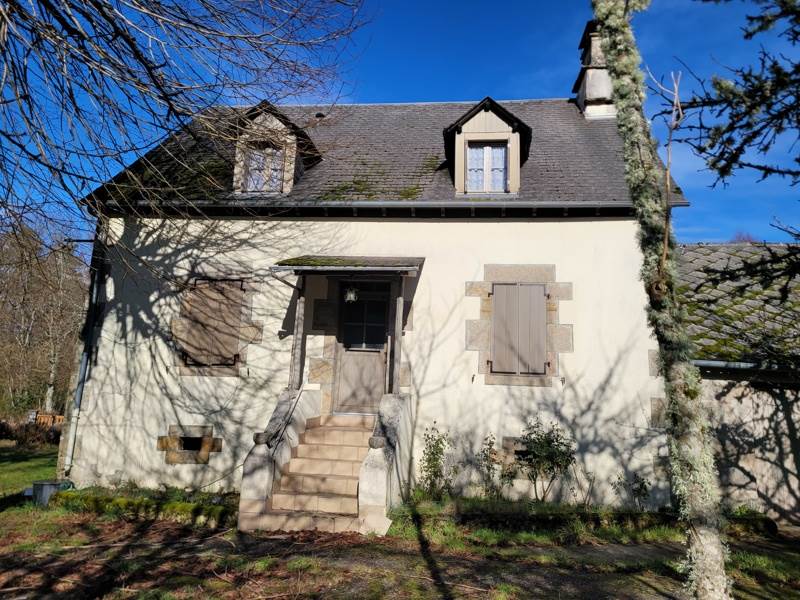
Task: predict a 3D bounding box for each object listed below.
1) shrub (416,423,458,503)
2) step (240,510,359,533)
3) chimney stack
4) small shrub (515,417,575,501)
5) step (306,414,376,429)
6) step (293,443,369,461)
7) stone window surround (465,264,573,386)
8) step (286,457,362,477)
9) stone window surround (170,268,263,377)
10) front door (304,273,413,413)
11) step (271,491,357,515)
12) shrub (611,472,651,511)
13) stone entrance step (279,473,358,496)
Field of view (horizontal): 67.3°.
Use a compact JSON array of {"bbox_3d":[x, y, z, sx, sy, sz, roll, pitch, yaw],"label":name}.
[{"bbox_3d":[0.522,2.255,8.351,0.551,1.055,0.500,1,-12,6],"label":"shrub"},{"bbox_3d":[-1.065,2.535,6.892,1.436,0.159,0.342,1,-11,6],"label":"step"},{"bbox_3d":[4.112,-4.512,12.506,0.740,2.190,0.900,1,-12,6],"label":"chimney stack"},{"bbox_3d":[1.959,2.188,8.129,0.740,1.093,0.700,1,-12,6],"label":"small shrub"},{"bbox_3d":[-0.839,1.781,8.785,1.024,0.191,0.380,1,-12,6],"label":"step"},{"bbox_3d":[-0.847,1.986,7.817,1.060,0.183,0.320,1,-12,6],"label":"step"},{"bbox_3d":[1.783,0.379,9.079,1.594,1.853,0.220,1,-12,6],"label":"stone window surround"},{"bbox_3d":[-0.900,2.210,7.941,1.073,0.177,0.332,1,-11,6],"label":"step"},{"bbox_3d":[-2.997,0.381,9.924,1.558,1.758,0.150,1,-11,6],"label":"stone window surround"},{"bbox_3d":[-0.614,0.711,9.231,1.538,2.104,0.220,1,-12,6],"label":"front door"},{"bbox_3d":[-0.981,2.436,7.227,1.073,0.177,0.332,1,-11,6],"label":"step"},{"bbox_3d":[3.041,2.539,8.004,0.485,0.480,0.450,1,-12,6],"label":"shrub"},{"bbox_3d":[-0.941,2.323,7.584,1.073,0.177,0.332,1,-11,6],"label":"stone entrance step"}]

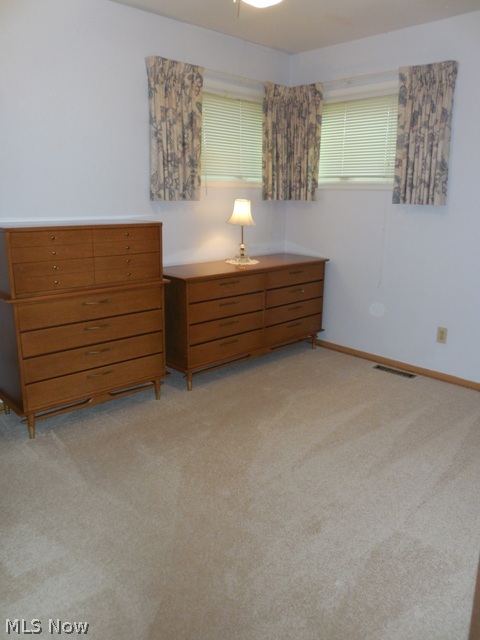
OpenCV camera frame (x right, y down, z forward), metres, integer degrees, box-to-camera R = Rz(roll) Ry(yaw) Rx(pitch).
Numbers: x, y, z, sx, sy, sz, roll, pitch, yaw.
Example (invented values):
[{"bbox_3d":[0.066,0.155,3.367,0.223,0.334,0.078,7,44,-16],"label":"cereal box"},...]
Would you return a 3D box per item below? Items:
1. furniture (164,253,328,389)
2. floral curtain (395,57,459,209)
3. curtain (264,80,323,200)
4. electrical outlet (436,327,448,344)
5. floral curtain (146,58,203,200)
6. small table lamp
[{"bbox_3d":[0.028,-0.047,3.788,1.497,0.790,0.495,-13,20,-41],"label":"furniture"},{"bbox_3d":[1.250,-1.251,3.284,0.110,0.900,0.420,-13,20,-42],"label":"floral curtain"},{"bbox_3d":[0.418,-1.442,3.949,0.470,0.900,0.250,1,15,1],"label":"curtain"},{"bbox_3d":[1.463,0.115,3.481,0.013,0.116,0.070,-13,20,-42],"label":"electrical outlet"},{"bbox_3d":[-0.436,-1.284,3.312,0.455,0.900,0.110,-13,20,-42],"label":"floral curtain"},{"bbox_3d":[0.026,-0.684,3.722,0.235,0.475,0.235,1,15,1],"label":"small table lamp"}]

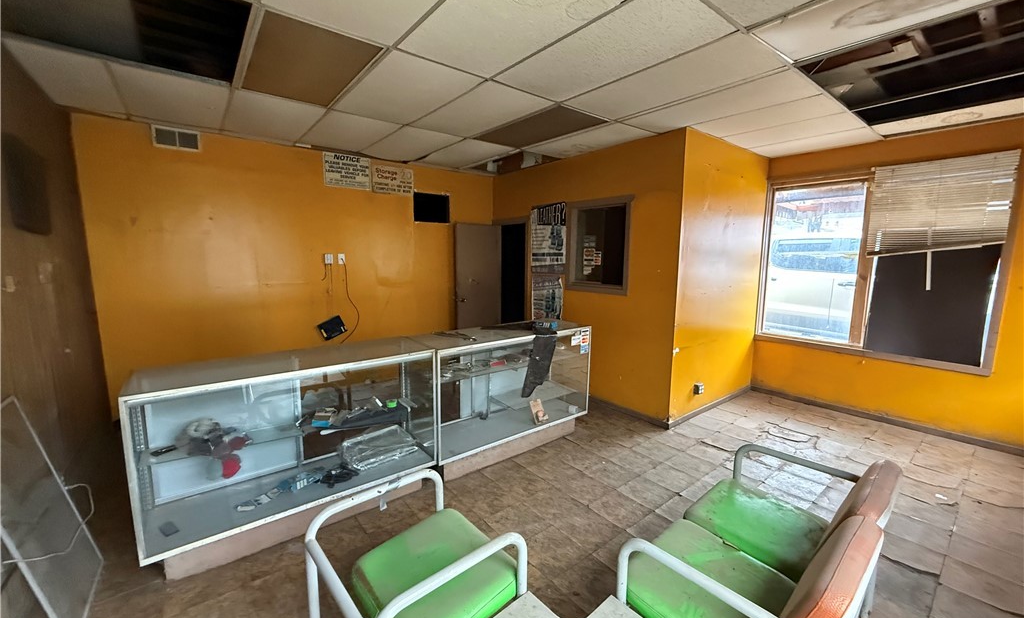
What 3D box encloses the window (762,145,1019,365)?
[{"bbox_3d":[3.428,-0.431,4.037,0.120,1.800,1.850,-5,10,-38],"label":"window"}]

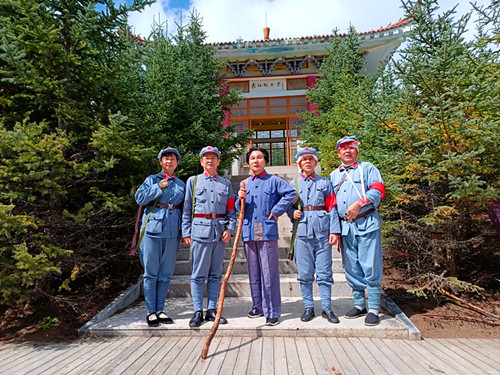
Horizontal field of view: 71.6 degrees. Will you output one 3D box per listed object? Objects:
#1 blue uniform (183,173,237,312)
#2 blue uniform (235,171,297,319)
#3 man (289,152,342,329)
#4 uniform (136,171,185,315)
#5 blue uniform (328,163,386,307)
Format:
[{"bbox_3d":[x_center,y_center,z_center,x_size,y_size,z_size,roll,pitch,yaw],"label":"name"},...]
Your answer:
[{"bbox_3d":[-0.396,0.518,3.391,0.520,1.353,0.300,1,-9,-14],"label":"blue uniform"},{"bbox_3d":[0.169,0.535,3.429,0.591,1.414,0.420,-4,-9,18],"label":"blue uniform"},{"bbox_3d":[0.638,0.425,3.458,0.500,1.694,0.350,-3,-9,16],"label":"man"},{"bbox_3d":[-0.887,0.535,3.437,0.500,1.390,0.310,3,-9,-26],"label":"uniform"},{"bbox_3d":[1.082,0.463,3.442,0.511,1.476,0.420,-7,-10,36],"label":"blue uniform"}]

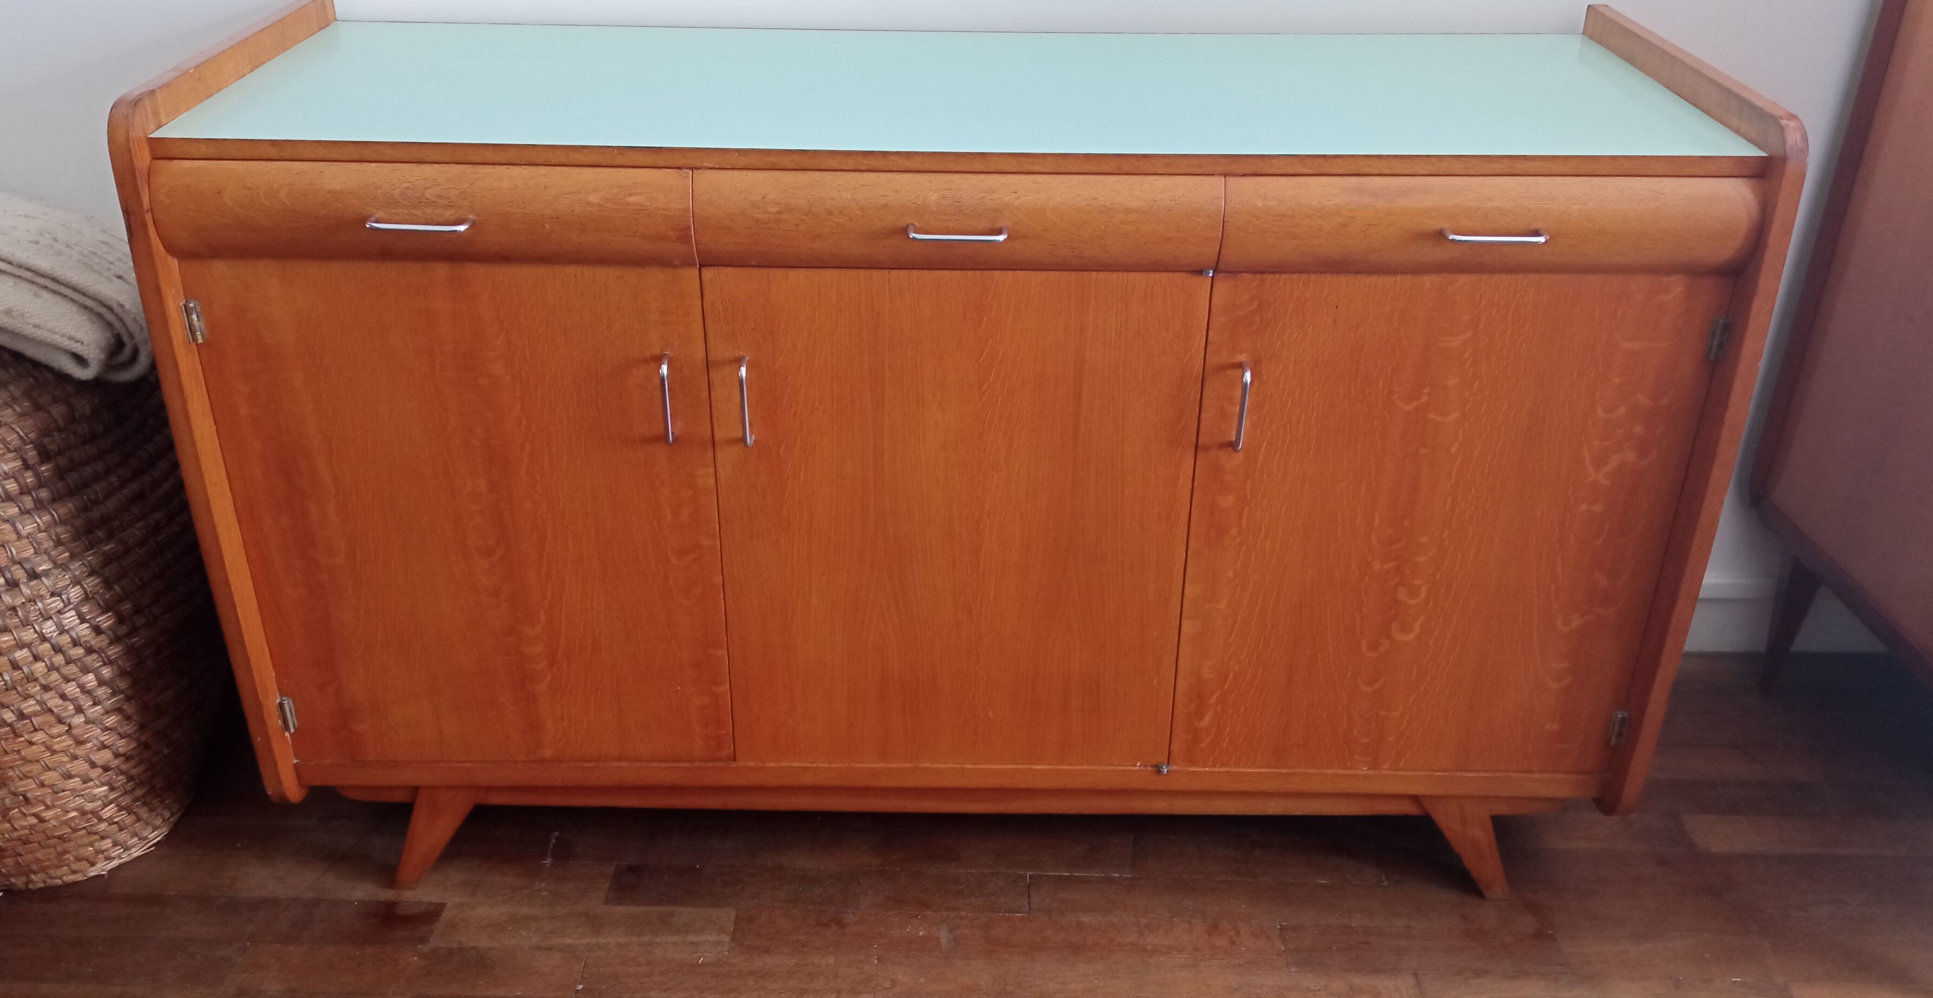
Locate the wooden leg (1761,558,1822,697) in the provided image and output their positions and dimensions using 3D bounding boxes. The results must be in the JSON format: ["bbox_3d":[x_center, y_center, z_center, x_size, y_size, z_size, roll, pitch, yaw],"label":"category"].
[{"bbox_3d":[1.109,0.173,2.034,0.050,0.213,0.054,1,29,0],"label":"wooden leg"}]

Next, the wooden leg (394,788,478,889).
[{"bbox_3d":[-0.595,0.372,1.707,0.113,0.143,0.049,1,29,0],"label":"wooden leg"}]

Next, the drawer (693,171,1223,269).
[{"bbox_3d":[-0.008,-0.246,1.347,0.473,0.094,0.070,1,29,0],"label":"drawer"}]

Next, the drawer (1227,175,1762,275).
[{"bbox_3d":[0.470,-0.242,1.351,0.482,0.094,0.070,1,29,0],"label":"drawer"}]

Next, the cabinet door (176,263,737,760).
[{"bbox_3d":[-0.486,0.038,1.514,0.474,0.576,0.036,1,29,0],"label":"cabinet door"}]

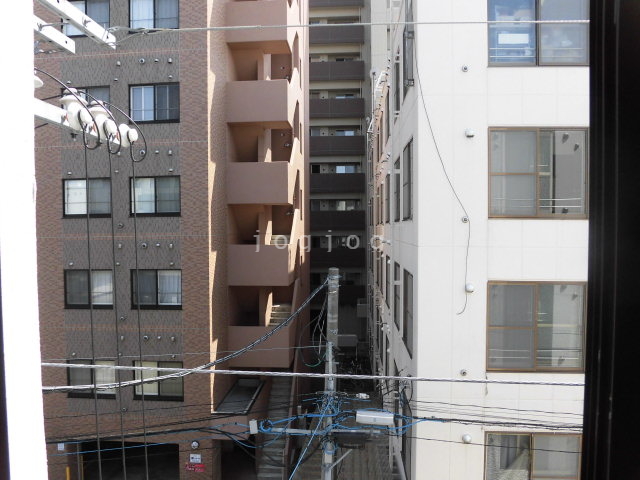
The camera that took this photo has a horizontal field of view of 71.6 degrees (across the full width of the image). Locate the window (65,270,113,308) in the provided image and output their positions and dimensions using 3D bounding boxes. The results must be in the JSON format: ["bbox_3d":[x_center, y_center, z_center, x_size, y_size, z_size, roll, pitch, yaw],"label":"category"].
[{"bbox_3d":[-7.349,1.567,14.108,1.626,1.261,0.120,0,2,4],"label":"window"}]

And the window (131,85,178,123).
[{"bbox_3d":[-4.947,-4.089,13.326,1.568,1.200,0.120,0,2,5],"label":"window"}]

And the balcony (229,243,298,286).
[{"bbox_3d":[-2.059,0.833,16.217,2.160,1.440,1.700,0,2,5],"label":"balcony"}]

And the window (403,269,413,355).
[{"bbox_3d":[1.889,1.518,9.412,0.120,1.676,1.782,0,2,5],"label":"window"}]

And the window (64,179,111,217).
[{"bbox_3d":[-7.124,-1.284,13.639,1.524,1.215,0.120,0,2,5],"label":"window"}]

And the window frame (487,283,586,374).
[{"bbox_3d":[3.742,1.503,7.716,1.638,1.562,0.120,0,2,3],"label":"window frame"}]

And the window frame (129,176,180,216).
[{"bbox_3d":[-5.139,-1.358,13.861,1.637,1.247,0.120,0,2,4],"label":"window frame"}]

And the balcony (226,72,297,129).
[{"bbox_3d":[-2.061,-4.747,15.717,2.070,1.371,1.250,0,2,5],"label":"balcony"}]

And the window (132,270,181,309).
[{"bbox_3d":[-5.133,1.556,13.941,1.637,1.261,0.120,0,2,4],"label":"window"}]

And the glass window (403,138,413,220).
[{"bbox_3d":[1.884,-1.219,9.357,0.120,1.626,1.826,0,2,5],"label":"glass window"}]

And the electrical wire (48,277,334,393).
[{"bbox_3d":[-1.400,1.270,6.350,0.120,1.050,4.500,1,2,43],"label":"electrical wire"}]

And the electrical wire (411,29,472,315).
[{"bbox_3d":[2.170,-1.193,7.909,1.023,5.080,0.120,0,2,3],"label":"electrical wire"}]

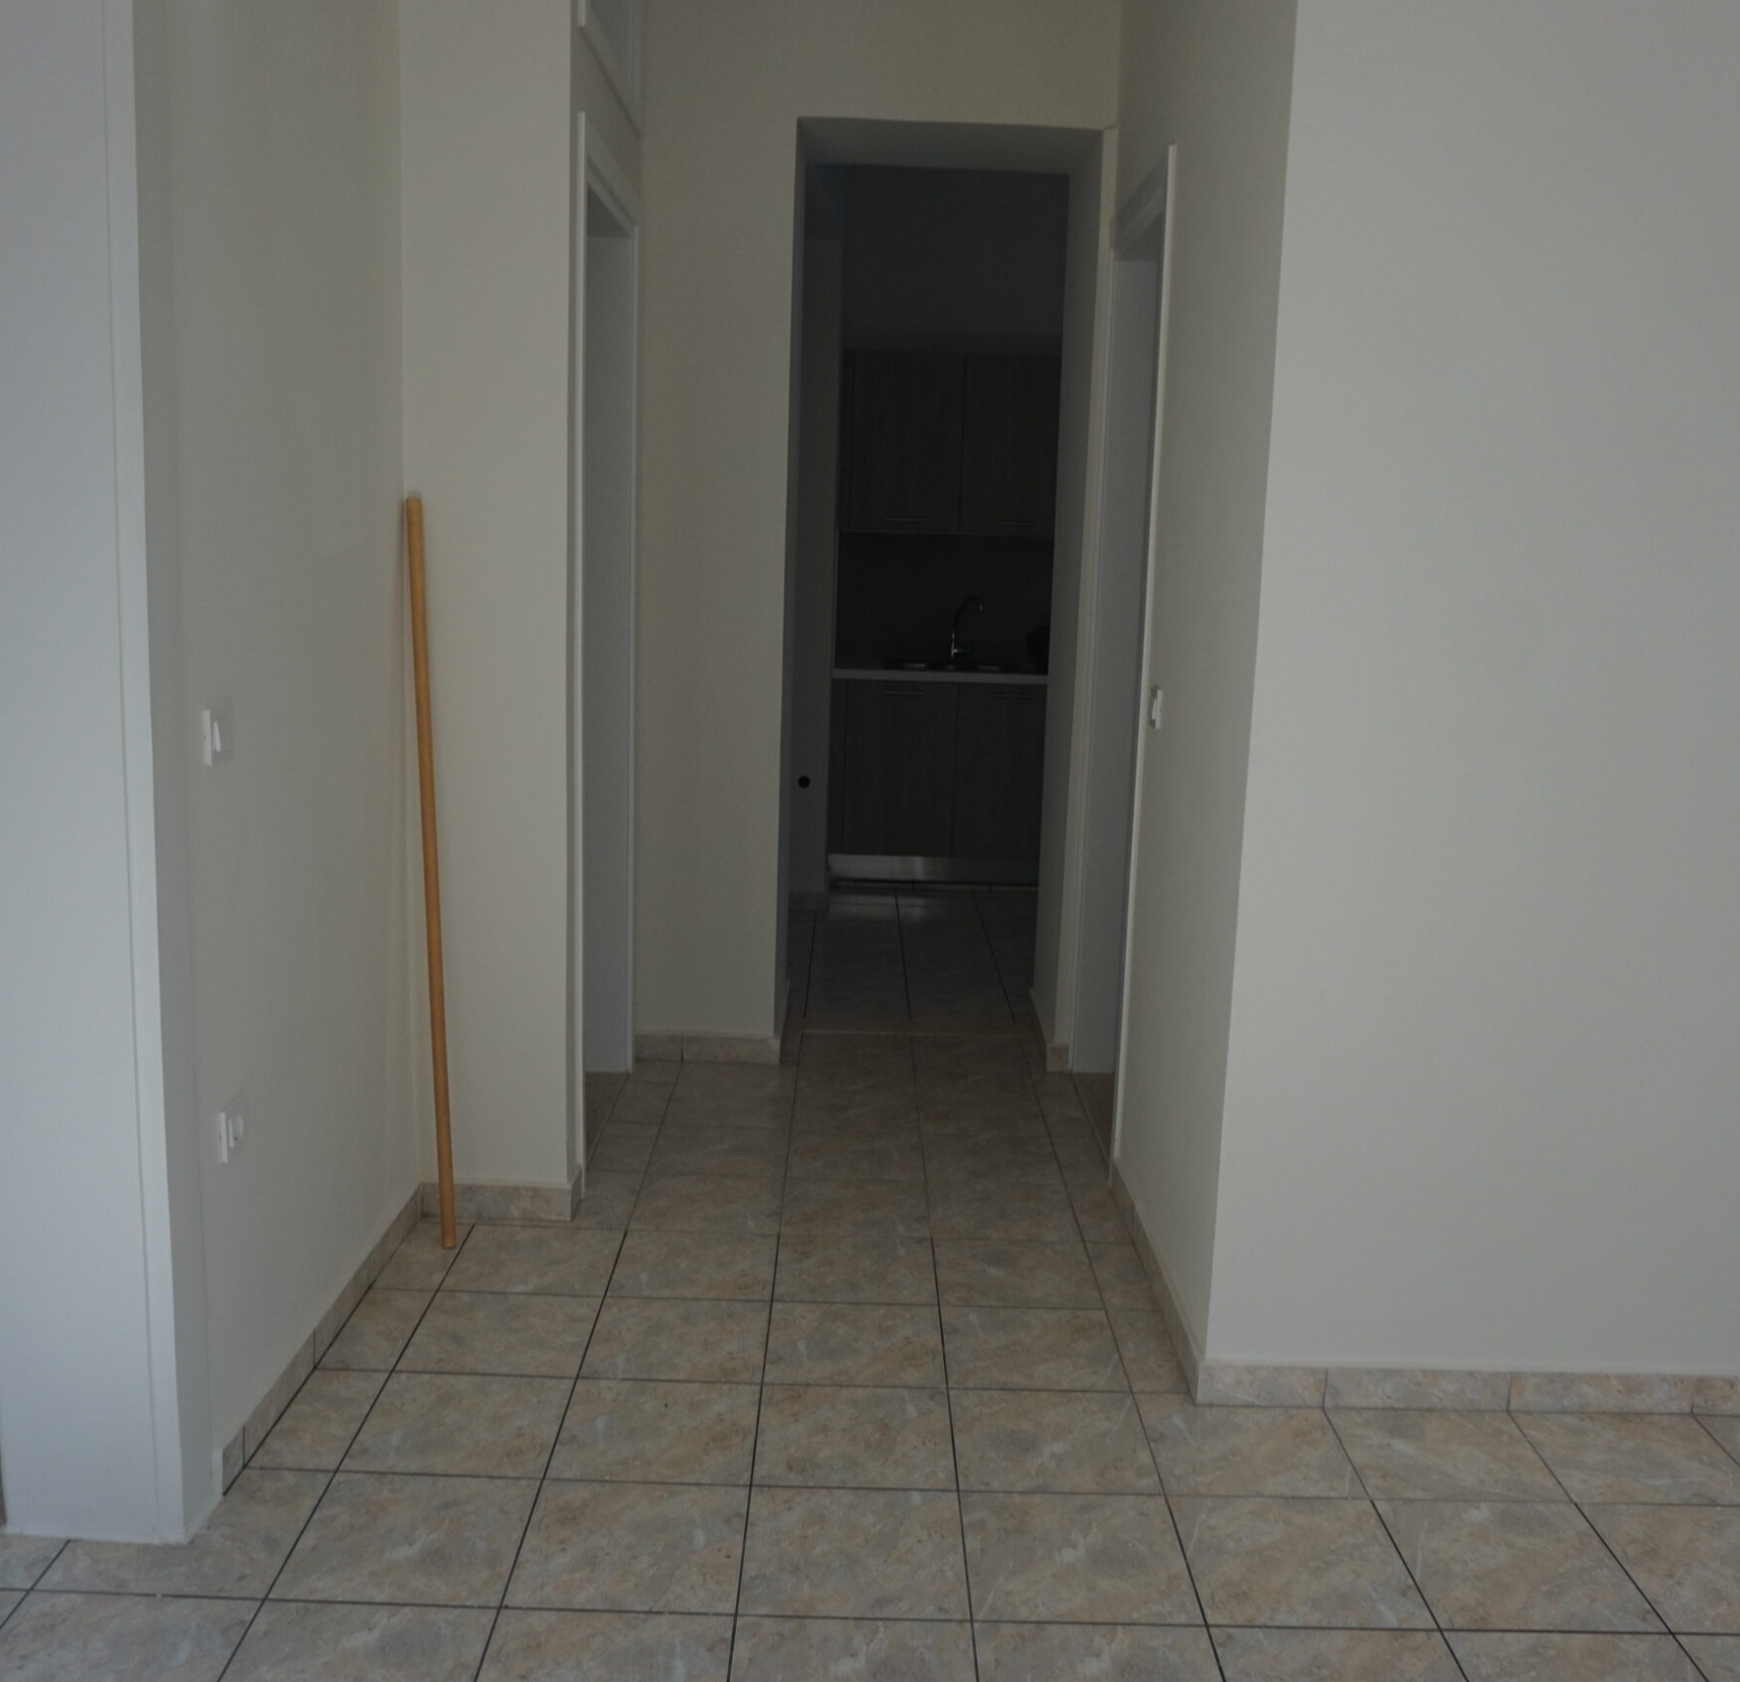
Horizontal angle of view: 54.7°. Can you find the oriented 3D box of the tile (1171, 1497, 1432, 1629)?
[{"bbox_3d":[0.631,1.074,2.505,0.323,0.010,0.323,2,10,-1],"label":"tile"}]

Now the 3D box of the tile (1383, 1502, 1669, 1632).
[{"bbox_3d":[0.965,1.091,2.502,0.326,0.010,0.326,2,10,-1],"label":"tile"}]

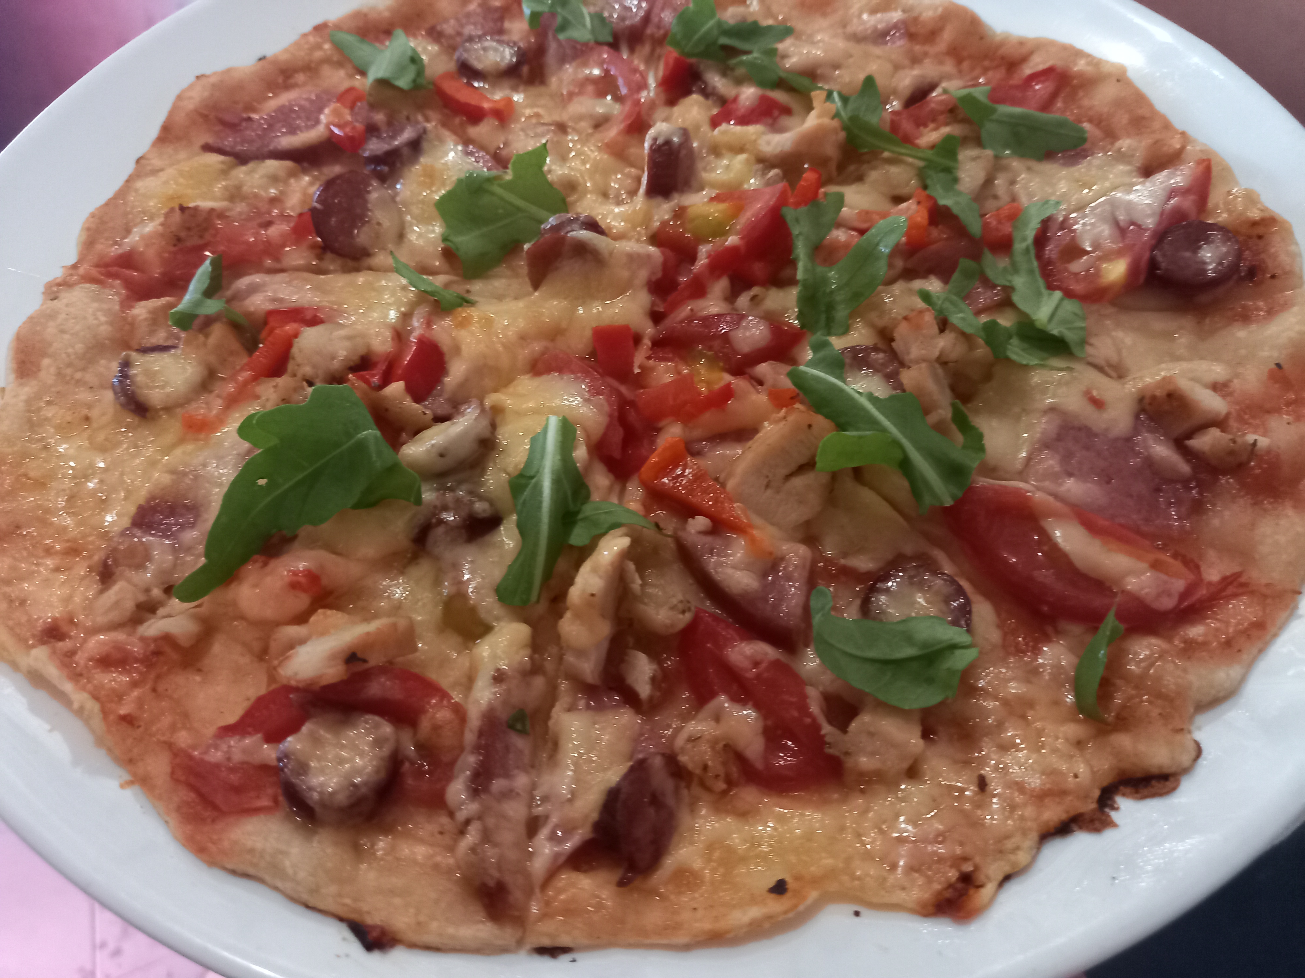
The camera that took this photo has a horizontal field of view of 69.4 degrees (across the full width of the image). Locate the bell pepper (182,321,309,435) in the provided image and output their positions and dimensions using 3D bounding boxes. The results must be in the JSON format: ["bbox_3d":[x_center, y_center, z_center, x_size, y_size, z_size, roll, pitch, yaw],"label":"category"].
[{"bbox_3d":[-0.087,-0.024,0.201,0.007,0.008,0.026,30,62,20],"label":"bell pepper"}]

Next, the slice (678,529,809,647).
[{"bbox_3d":[0.016,0.017,0.166,0.014,0.007,0.025,-40,64,-23],"label":"slice"}]

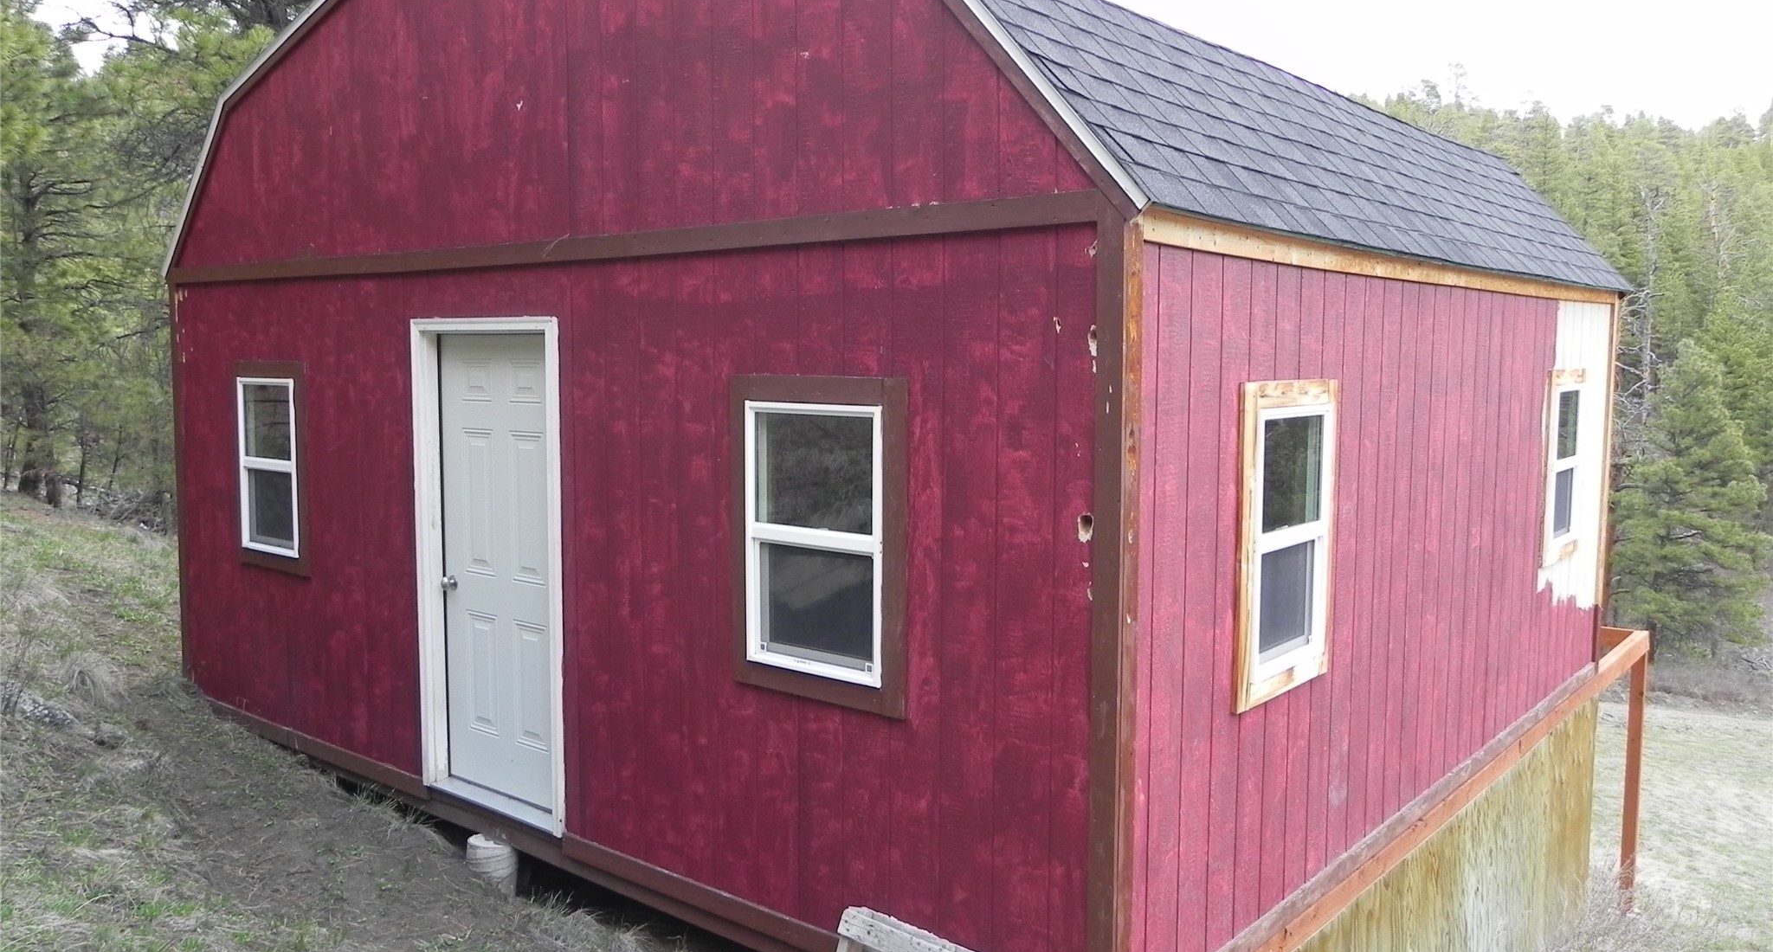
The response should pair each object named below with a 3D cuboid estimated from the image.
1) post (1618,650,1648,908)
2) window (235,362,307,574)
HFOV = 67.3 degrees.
[{"bbox_3d":[5.346,2.175,9.546,0.089,1.875,0.090,5,7,40],"label":"post"},{"bbox_3d":[-3.159,-0.051,6.858,0.750,1.074,0.030,5,7,40],"label":"window"}]

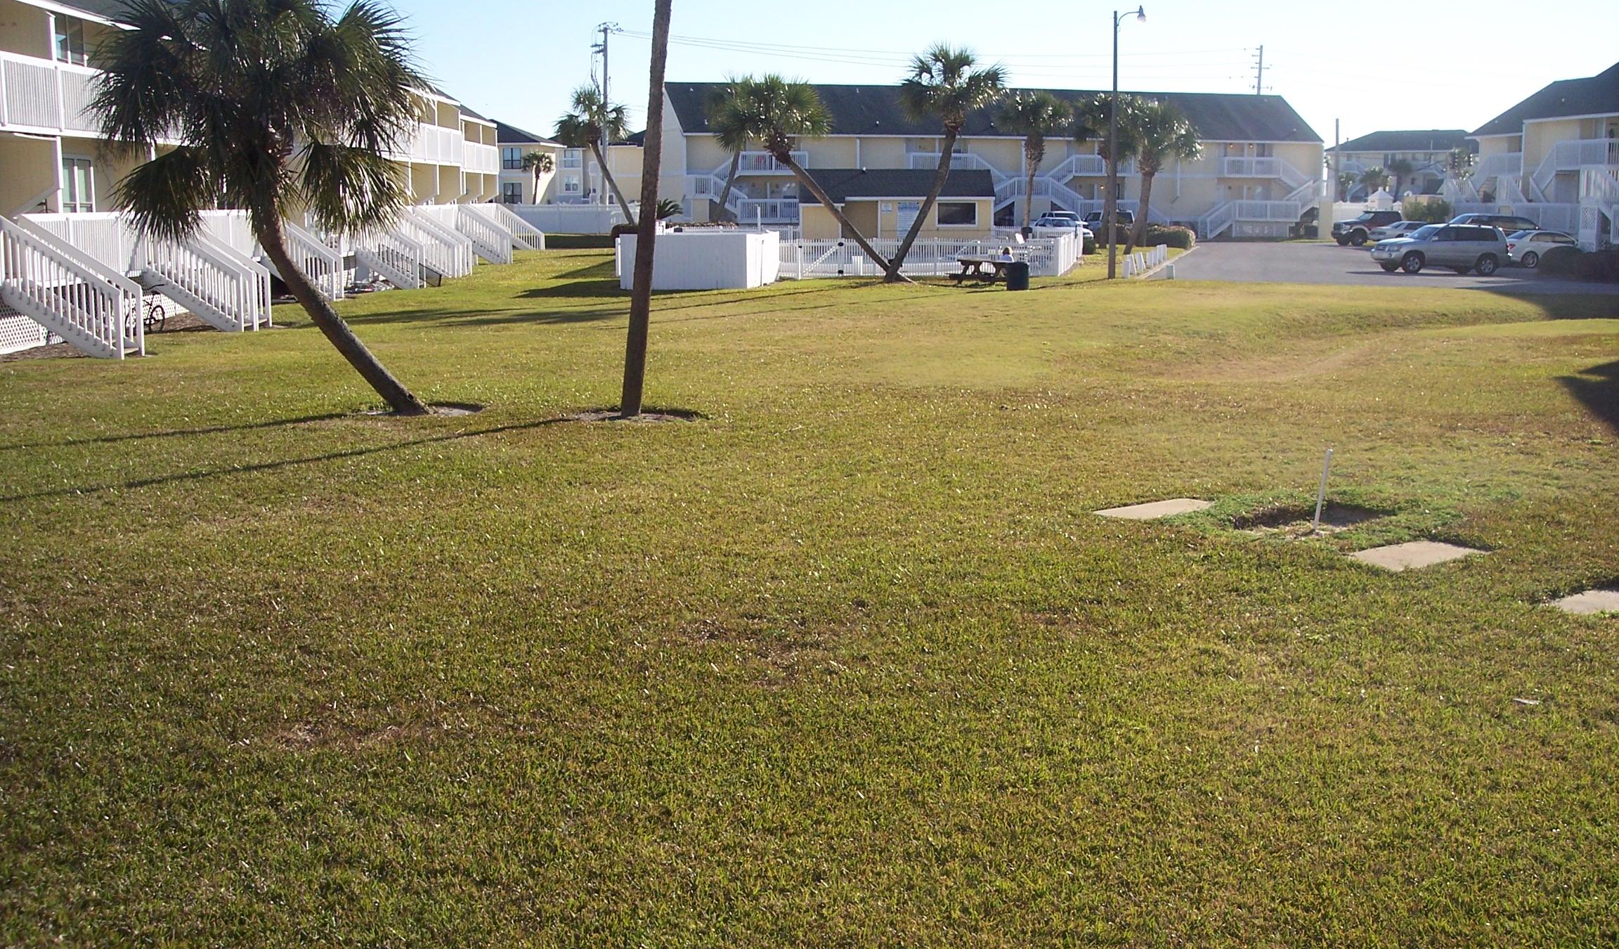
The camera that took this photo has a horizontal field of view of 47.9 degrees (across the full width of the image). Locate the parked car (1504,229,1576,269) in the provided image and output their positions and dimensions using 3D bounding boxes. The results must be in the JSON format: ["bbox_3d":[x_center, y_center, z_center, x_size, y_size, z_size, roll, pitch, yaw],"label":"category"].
[{"bbox_3d":[28.662,-8.761,70.477,4.550,1.450,1.760,-1,9,-7],"label":"parked car"}]

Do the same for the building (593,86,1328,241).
[{"bbox_3d":[11.113,-18.091,107.091,40.240,8.870,10.000,-3,9,-20],"label":"building"}]

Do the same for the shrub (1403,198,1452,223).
[{"bbox_3d":[35.907,-14.617,106.004,2.900,2.520,2.500,3,9,17],"label":"shrub"}]

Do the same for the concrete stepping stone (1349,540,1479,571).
[{"bbox_3d":[4.748,0.657,14.268,1.140,0.060,0.600,-7,11,-38],"label":"concrete stepping stone"}]

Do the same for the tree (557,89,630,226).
[{"bbox_3d":[-10.304,-14.932,88.765,4.200,7.800,3.700,0,9,0],"label":"tree"}]

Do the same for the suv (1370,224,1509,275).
[{"bbox_3d":[21.782,-7.793,63.142,4.690,1.730,1.830,-1,9,-9],"label":"suv"}]

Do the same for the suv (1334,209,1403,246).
[{"bbox_3d":[29.026,-12.733,94.654,4.200,1.880,1.830,-5,10,-32],"label":"suv"}]

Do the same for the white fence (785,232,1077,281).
[{"bbox_3d":[5.100,-8.265,67.823,10.500,1.300,16.500,1,9,6],"label":"white fence"}]

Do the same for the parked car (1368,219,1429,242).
[{"bbox_3d":[32.480,-12.822,97.678,4.900,1.430,1.830,-2,9,-12],"label":"parked car"}]

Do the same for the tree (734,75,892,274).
[{"bbox_3d":[0.183,-9.497,58.536,5.000,6.400,3.300,0,9,0],"label":"tree"}]

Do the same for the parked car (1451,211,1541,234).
[{"bbox_3d":[32.268,-11.072,84.284,5.000,1.800,1.950,-1,9,-7],"label":"parked car"}]

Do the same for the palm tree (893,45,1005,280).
[{"bbox_3d":[4.477,-9.978,58.459,3.600,7.400,3.400,0,9,0],"label":"palm tree"}]

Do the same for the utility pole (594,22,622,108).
[{"bbox_3d":[-12.842,-22.014,116.021,1.900,13.450,1.500,0,8,0],"label":"utility pole"}]

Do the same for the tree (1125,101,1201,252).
[{"bbox_3d":[16.581,-13.887,85.385,3.500,7.070,3.300,0,8,0],"label":"tree"}]

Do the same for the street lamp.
[{"bbox_3d":[10.266,-10.655,58.857,1.200,8.650,0.400,0,9,0],"label":"street lamp"}]

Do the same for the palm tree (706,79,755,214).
[{"bbox_3d":[-3.595,-15.639,91.696,3.500,8.770,3.400,0,8,0],"label":"palm tree"}]

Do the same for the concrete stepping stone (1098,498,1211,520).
[{"bbox_3d":[3.139,0.334,16.313,1.150,0.060,0.600,-7,11,-38],"label":"concrete stepping stone"}]

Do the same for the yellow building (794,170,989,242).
[{"bbox_3d":[3.564,-11.393,79.691,8.500,3.920,7.000,0,9,-2],"label":"yellow building"}]

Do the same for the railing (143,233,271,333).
[{"bbox_3d":[-11.745,-3.832,35.625,1.866,2.050,1.900,0,8,0],"label":"railing"}]

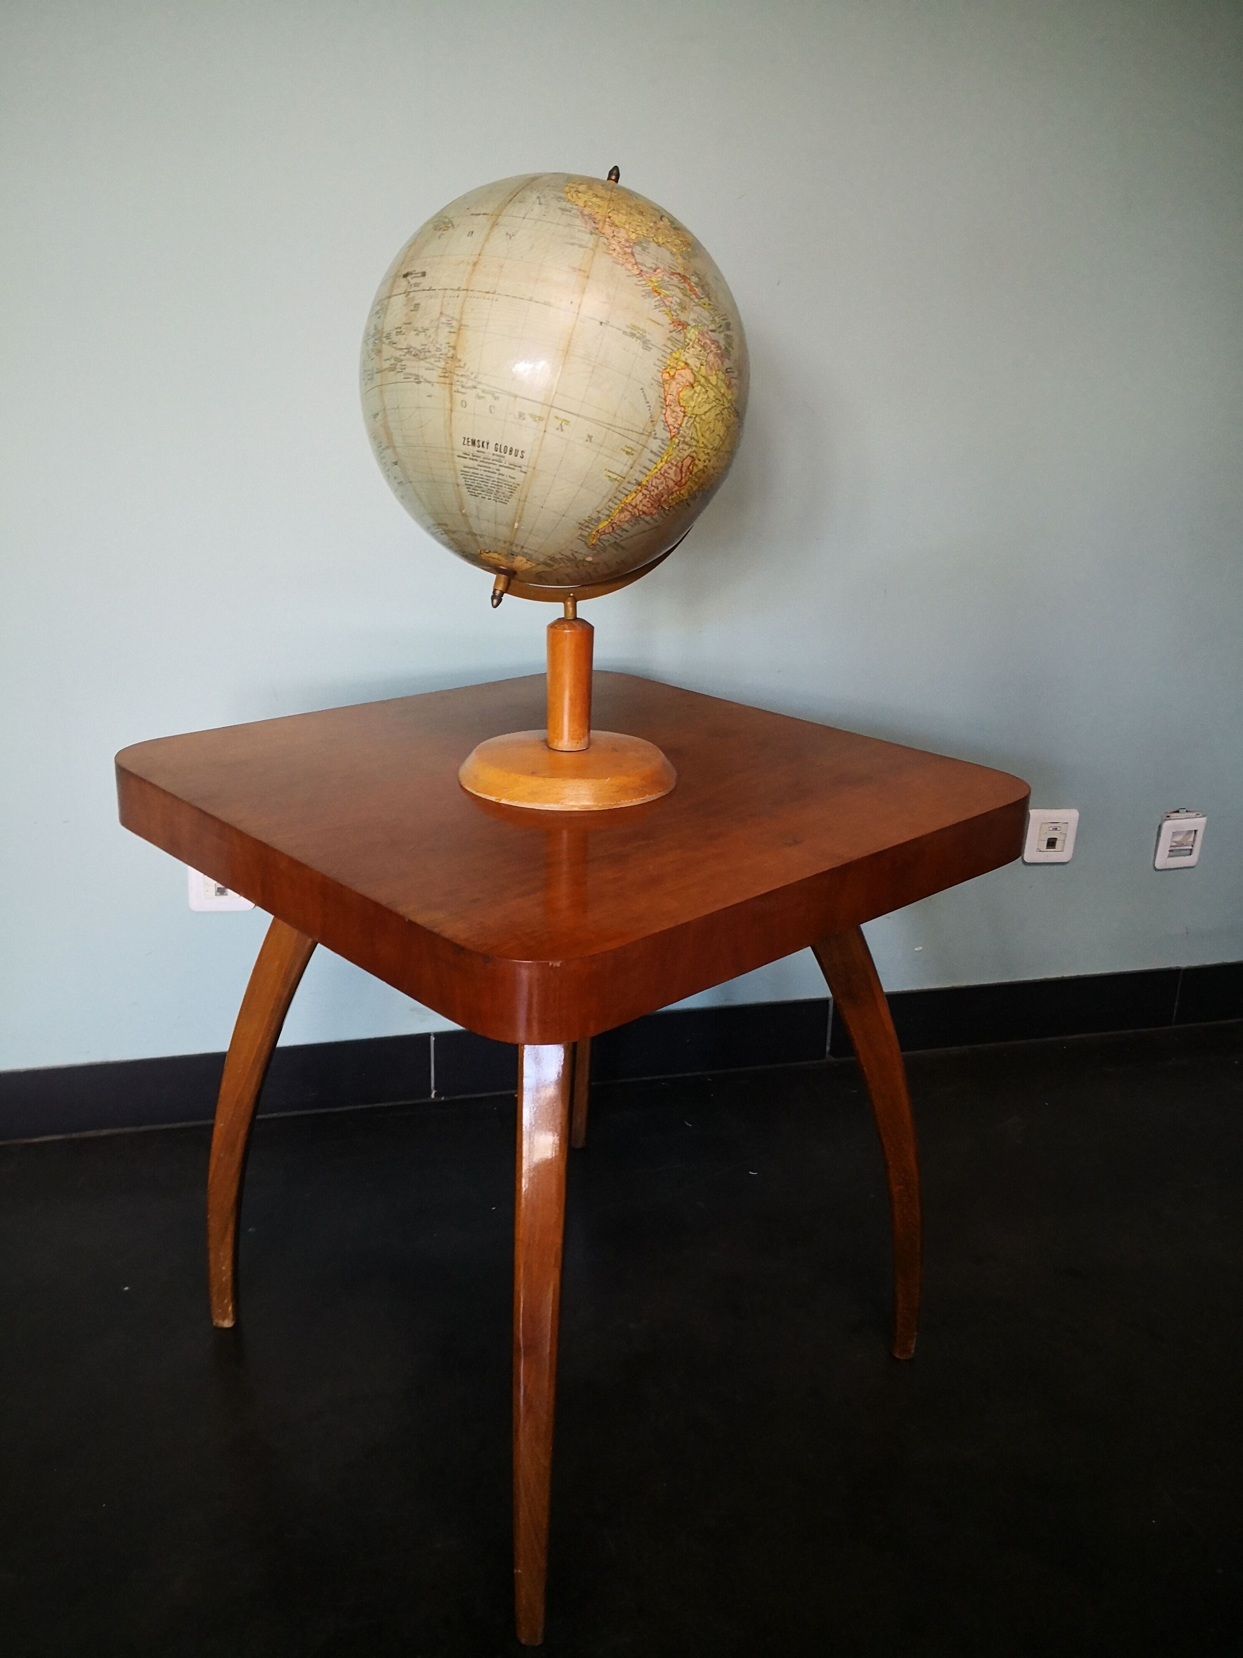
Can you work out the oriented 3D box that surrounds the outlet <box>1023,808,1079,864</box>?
[{"bbox_3d":[0.658,0.010,1.988,0.082,0.084,0.012,-3,20,-14],"label":"outlet"}]

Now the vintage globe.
[{"bbox_3d":[-0.053,-0.359,1.059,0.318,0.328,0.318,1,19,-2],"label":"vintage globe"}]

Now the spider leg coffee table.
[{"bbox_3d":[-0.056,0.249,1.312,0.640,0.649,0.640,-16,26,-41],"label":"spider leg coffee table"}]

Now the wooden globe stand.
[{"bbox_3d":[-0.046,-0.122,1.141,0.194,0.165,0.194,1,19,-2],"label":"wooden globe stand"}]

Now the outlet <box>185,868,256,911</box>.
[{"bbox_3d":[-0.525,0.068,1.695,0.082,0.084,0.012,-3,20,-14],"label":"outlet"}]

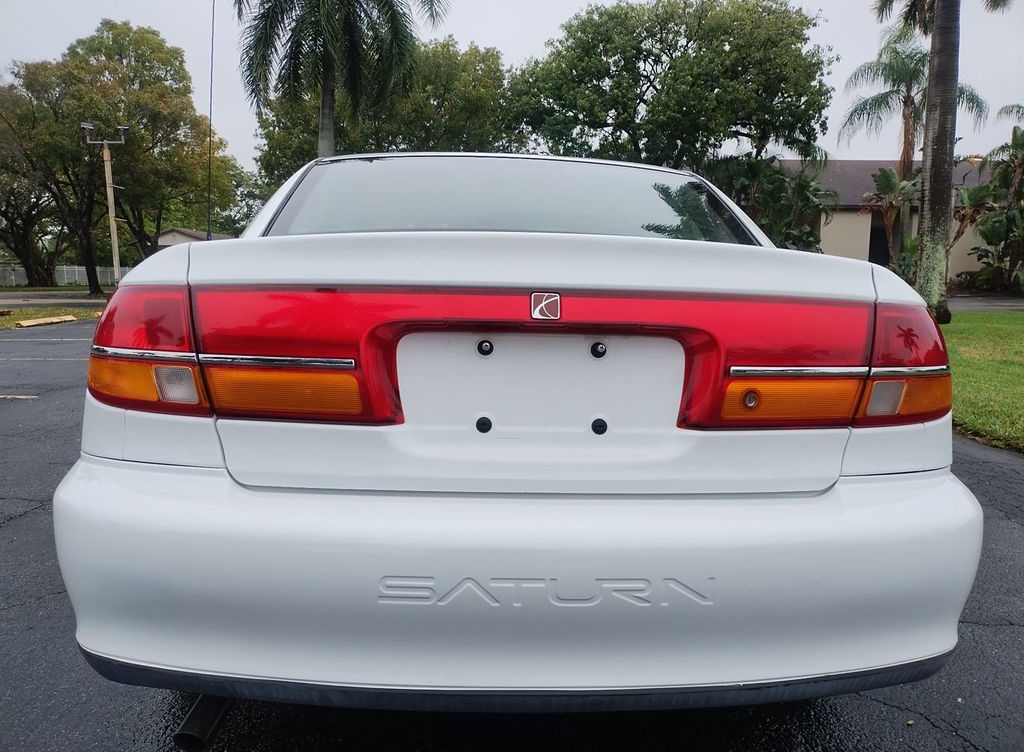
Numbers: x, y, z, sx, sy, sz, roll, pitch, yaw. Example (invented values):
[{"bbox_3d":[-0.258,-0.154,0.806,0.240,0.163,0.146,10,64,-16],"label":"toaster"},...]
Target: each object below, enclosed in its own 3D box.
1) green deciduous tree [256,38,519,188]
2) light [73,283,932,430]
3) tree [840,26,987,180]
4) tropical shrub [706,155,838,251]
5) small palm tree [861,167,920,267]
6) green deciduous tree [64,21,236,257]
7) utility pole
[{"bbox_3d":[-6.182,-10.342,36.932,12.999,12.370,11.000,0,8,0],"label":"green deciduous tree"},{"bbox_3d":[0.040,-0.035,1.215,1.520,0.210,0.250,0,8,-3],"label":"light"},{"bbox_3d":[13.865,-7.358,25.728,5.042,9.096,5.042,0,8,0],"label":"tree"},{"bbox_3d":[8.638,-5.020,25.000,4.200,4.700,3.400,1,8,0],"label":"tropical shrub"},{"bbox_3d":[12.771,-4.868,25.064,2.024,4.338,2.000,0,8,0],"label":"small palm tree"},{"bbox_3d":[-17.437,-10.476,35.909,8.295,12.849,8.600,0,8,0],"label":"green deciduous tree"},{"bbox_3d":[-14.501,-5.827,26.457,1.708,6.251,0.500,0,8,0],"label":"utility pole"}]

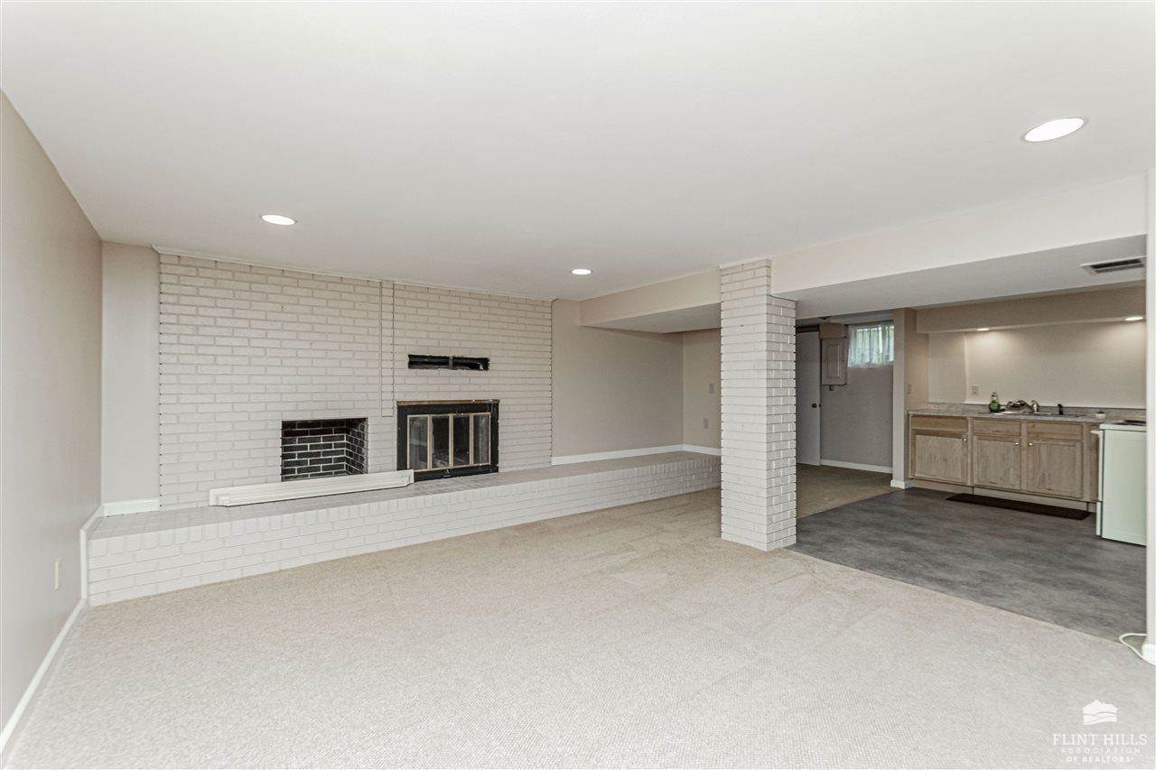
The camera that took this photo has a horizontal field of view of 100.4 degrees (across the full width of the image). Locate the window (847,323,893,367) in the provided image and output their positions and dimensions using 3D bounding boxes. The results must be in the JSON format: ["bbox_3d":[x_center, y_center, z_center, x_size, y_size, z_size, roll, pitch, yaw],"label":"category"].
[{"bbox_3d":[4.189,-0.567,6.815,0.100,0.610,0.670,0,0,-38],"label":"window"}]

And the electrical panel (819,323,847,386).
[{"bbox_3d":[3.828,-0.444,7.206,0.095,0.915,0.360,0,0,-38],"label":"electrical panel"}]

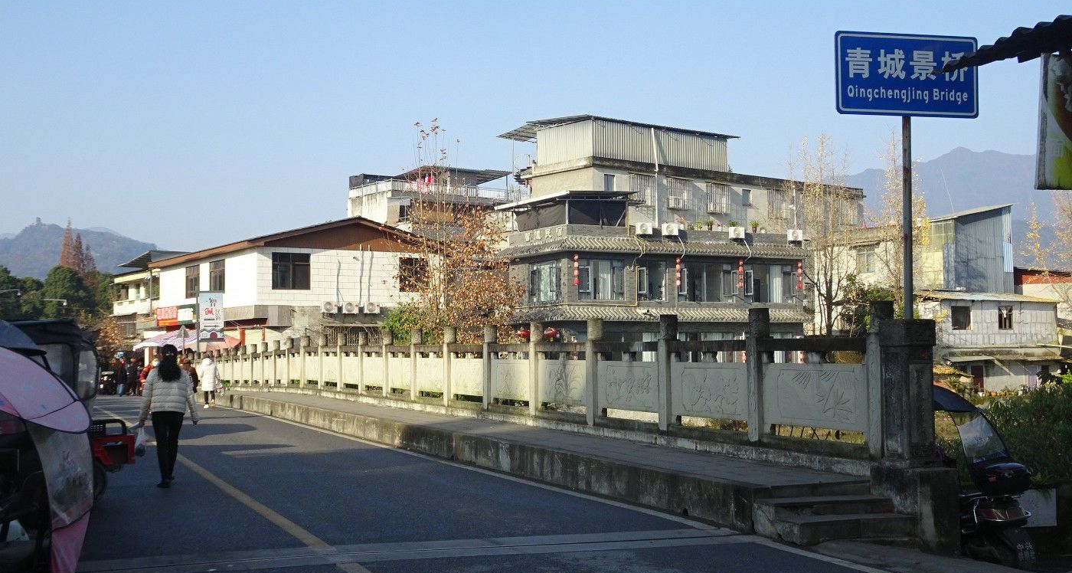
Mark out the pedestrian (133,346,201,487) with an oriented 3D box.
[{"bbox_3d":[-4.206,1.486,14.449,0.660,1.640,0.400,1,-3,-19],"label":"pedestrian"}]

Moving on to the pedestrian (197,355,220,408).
[{"bbox_3d":[-10.108,2.923,39.211,0.540,1.650,0.400,1,-3,-18],"label":"pedestrian"}]

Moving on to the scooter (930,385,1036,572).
[{"bbox_3d":[3.708,1.608,11.239,0.720,1.550,1.750,1,-3,-25],"label":"scooter"}]

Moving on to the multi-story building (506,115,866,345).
[{"bbox_3d":[7.545,-1.670,66.727,22.000,12.600,9.300,2,-3,-35],"label":"multi-story building"}]

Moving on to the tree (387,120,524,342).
[{"bbox_3d":[-3.316,-1.216,52.106,5.600,11.300,5.400,0,-3,0],"label":"tree"}]

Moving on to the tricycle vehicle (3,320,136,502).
[{"bbox_3d":[-5.393,1.323,13.706,2.300,1.870,1.050,0,-3,-14],"label":"tricycle vehicle"}]

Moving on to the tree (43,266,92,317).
[{"bbox_3d":[-49.805,3.210,135.002,6.000,10.500,6.000,0,-3,0],"label":"tree"}]

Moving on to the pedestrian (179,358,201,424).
[{"bbox_3d":[-9.533,2.679,34.917,0.520,1.550,0.380,1,-3,-20],"label":"pedestrian"}]

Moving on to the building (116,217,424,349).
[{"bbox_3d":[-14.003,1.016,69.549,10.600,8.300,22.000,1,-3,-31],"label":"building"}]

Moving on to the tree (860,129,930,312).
[{"bbox_3d":[18.364,-1.395,65.123,3.500,13.000,3.500,0,-3,0],"label":"tree"}]

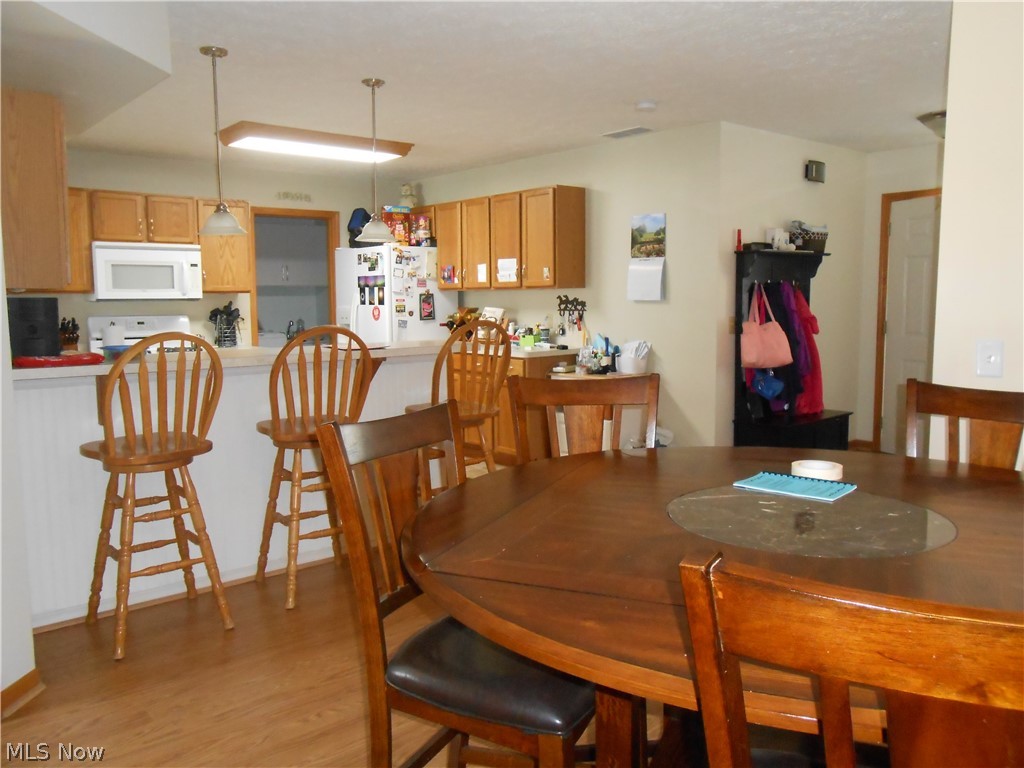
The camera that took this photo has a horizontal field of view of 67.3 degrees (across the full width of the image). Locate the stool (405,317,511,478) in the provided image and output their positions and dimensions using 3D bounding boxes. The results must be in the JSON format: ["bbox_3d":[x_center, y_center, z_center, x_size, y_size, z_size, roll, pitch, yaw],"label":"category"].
[{"bbox_3d":[-0.288,0.273,3.974,0.470,1.190,0.540,-5,7,-34],"label":"stool"}]

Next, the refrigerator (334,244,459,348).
[{"bbox_3d":[-1.058,-0.370,7.175,0.770,1.755,0.930,-6,9,-40],"label":"refrigerator"}]

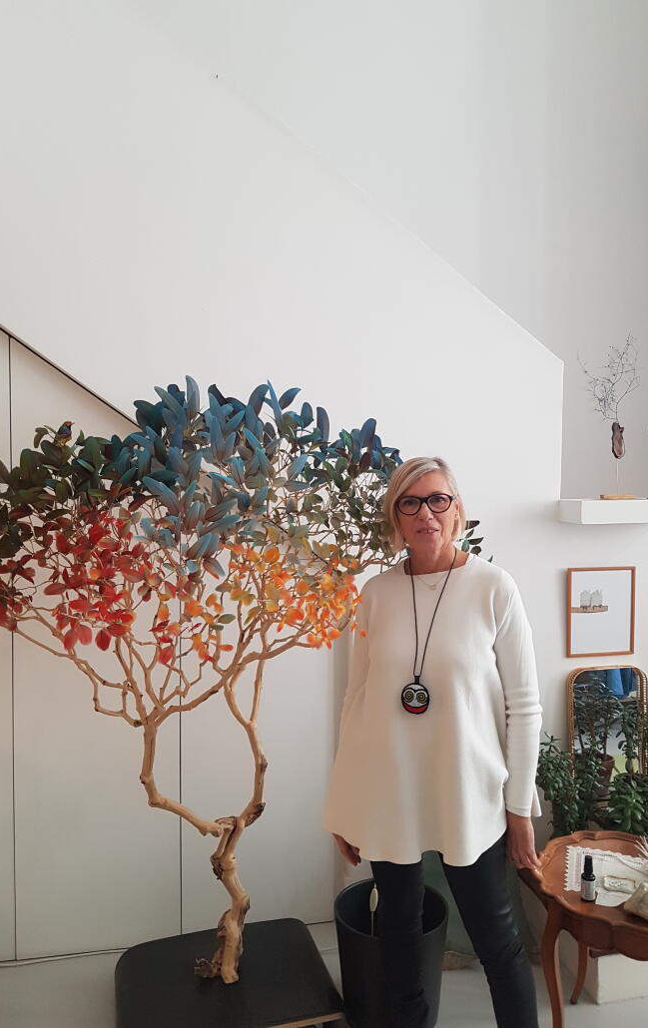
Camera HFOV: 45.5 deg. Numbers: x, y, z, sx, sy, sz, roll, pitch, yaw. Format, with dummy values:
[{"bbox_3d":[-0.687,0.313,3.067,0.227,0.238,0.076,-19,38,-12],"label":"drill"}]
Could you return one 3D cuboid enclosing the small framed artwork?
[{"bbox_3d":[1.053,0.373,2.946,0.284,0.336,0.020,0,1,-13],"label":"small framed artwork"}]

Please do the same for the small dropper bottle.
[{"bbox_3d":[0.670,0.922,1.955,0.035,0.106,0.035,0,1,18],"label":"small dropper bottle"}]

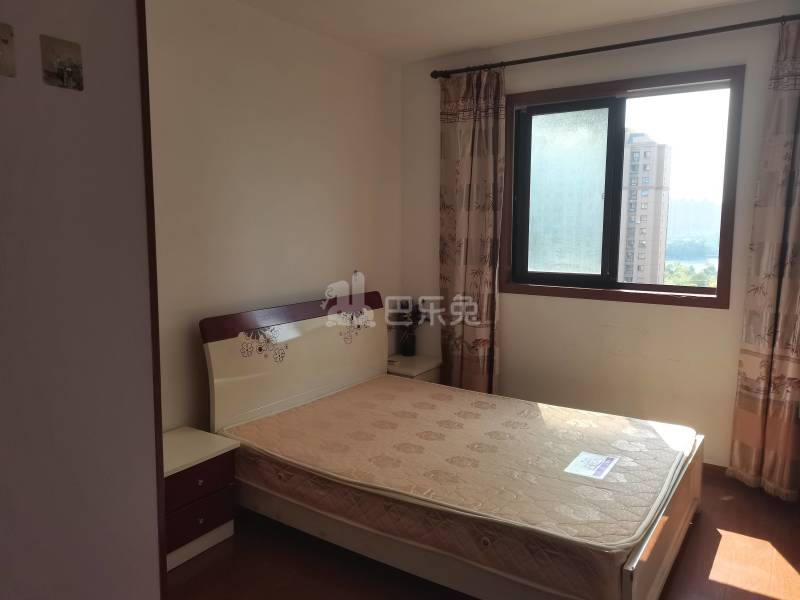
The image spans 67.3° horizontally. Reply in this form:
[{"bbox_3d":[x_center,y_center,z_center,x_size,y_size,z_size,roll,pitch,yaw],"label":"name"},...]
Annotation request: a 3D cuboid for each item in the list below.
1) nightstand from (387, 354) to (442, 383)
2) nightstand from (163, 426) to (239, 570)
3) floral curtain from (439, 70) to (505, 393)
[{"bbox_3d":[0.080,0.711,4.564,0.406,0.447,0.466,5,8,33],"label":"nightstand"},{"bbox_3d":[-1.055,0.910,2.803,0.406,0.448,0.466,5,8,33],"label":"nightstand"},{"bbox_3d":[0.498,-0.325,4.366,0.460,2.570,0.155,5,8,34],"label":"floral curtain"}]

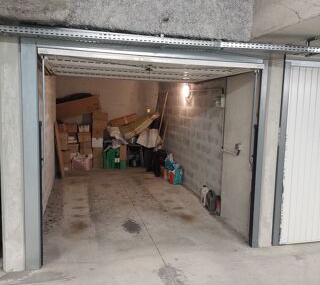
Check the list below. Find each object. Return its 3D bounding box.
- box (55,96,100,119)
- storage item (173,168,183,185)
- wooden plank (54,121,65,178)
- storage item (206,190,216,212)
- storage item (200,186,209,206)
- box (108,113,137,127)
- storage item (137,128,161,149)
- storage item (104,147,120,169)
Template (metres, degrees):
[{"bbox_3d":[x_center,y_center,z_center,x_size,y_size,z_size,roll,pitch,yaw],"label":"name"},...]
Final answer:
[{"bbox_3d":[-1.966,-0.852,7.188,1.000,0.360,0.420,-12,9,-13],"label":"box"},{"bbox_3d":[0.392,0.724,6.324,0.160,0.325,0.180,0,6,-15],"label":"storage item"},{"bbox_3d":[-2.253,0.153,6.655,0.050,1.220,0.500,-7,8,-14],"label":"wooden plank"},{"bbox_3d":[0.828,0.931,4.767,0.120,0.320,0.150,0,6,-15],"label":"storage item"},{"bbox_3d":[0.752,0.905,4.952,0.105,0.340,0.145,0,6,-15],"label":"storage item"},{"bbox_3d":[-0.982,-0.579,7.738,0.700,0.160,0.270,-16,10,-12],"label":"box"},{"bbox_3d":[-0.268,-0.130,7.354,0.580,0.440,0.420,0,6,-15],"label":"storage item"},{"bbox_3d":[-1.256,0.400,7.674,0.420,0.540,0.400,0,6,-15],"label":"storage item"}]

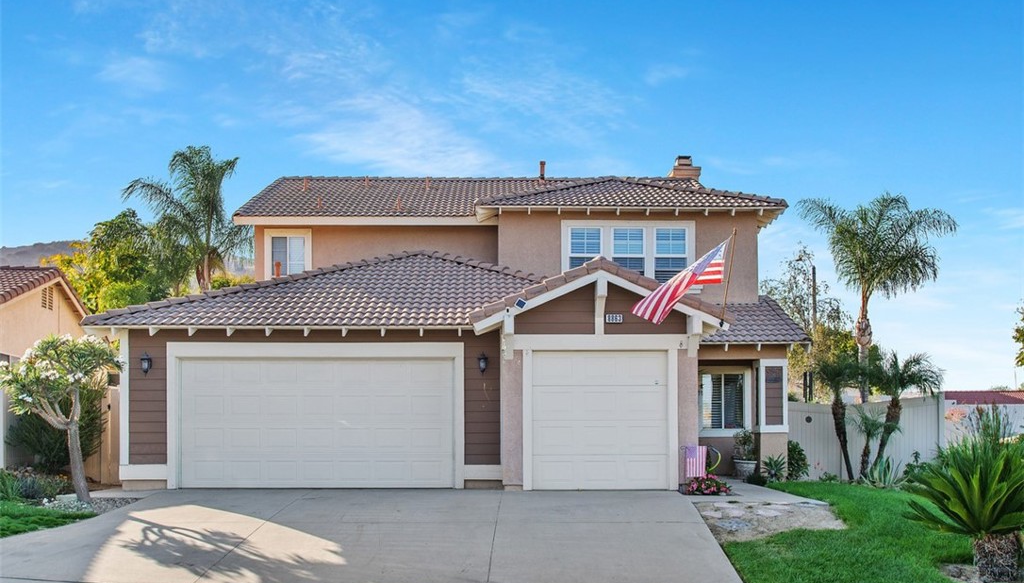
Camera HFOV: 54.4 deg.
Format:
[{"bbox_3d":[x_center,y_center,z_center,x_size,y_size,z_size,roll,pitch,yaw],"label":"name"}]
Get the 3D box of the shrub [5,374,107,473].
[{"bbox_3d":[-7.795,2.271,17.000,1.750,1.700,1.500,0,-2,0],"label":"shrub"}]

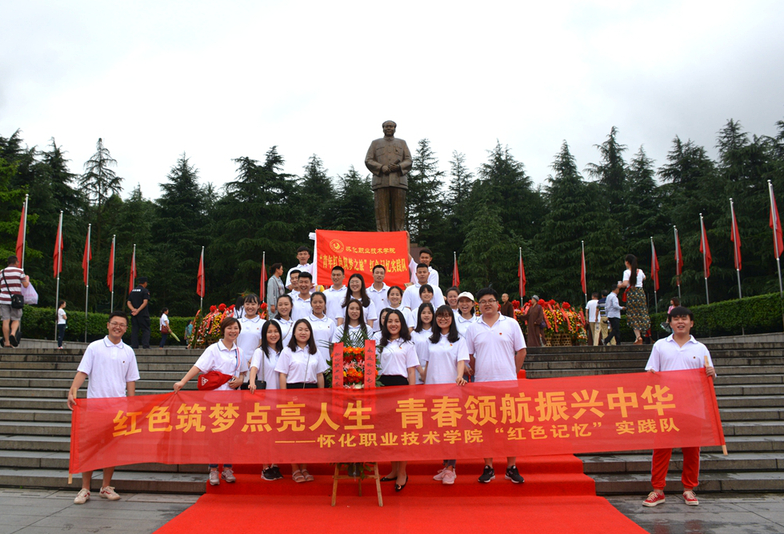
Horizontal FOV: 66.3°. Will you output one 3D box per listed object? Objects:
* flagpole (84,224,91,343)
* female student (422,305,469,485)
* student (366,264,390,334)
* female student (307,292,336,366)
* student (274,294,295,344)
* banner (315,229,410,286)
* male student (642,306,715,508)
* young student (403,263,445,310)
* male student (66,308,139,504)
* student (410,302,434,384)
[{"bbox_3d":[-12.993,0.692,25.672,0.100,5.070,0.100,3,-8,-27],"label":"flagpole"},{"bbox_3d":[0.508,1.206,5.700,0.480,1.680,0.360,-2,-7,9],"label":"female student"},{"bbox_3d":[-0.163,0.831,8.407,0.500,1.720,0.300,-1,-8,0],"label":"student"},{"bbox_3d":[-0.863,1.123,7.196,0.460,1.640,0.300,0,-8,-3],"label":"female student"},{"bbox_3d":[-1.190,1.100,6.550,0.460,1.600,0.300,0,-7,-3],"label":"student"},{"bbox_3d":[-0.467,-0.123,9.500,1.460,0.930,0.090,-1,-8,3],"label":"banner"},{"bbox_3d":[2.578,1.234,5.384,0.620,1.740,0.380,-2,-7,12],"label":"male student"},{"bbox_3d":[0.437,0.804,8.264,0.540,1.720,0.300,-1,-7,0],"label":"young student"},{"bbox_3d":[-2.660,1.250,5.500,0.630,1.680,0.420,1,-7,-10],"label":"male student"},{"bbox_3d":[0.377,1.183,6.317,0.430,1.610,0.300,-1,-7,3],"label":"student"}]

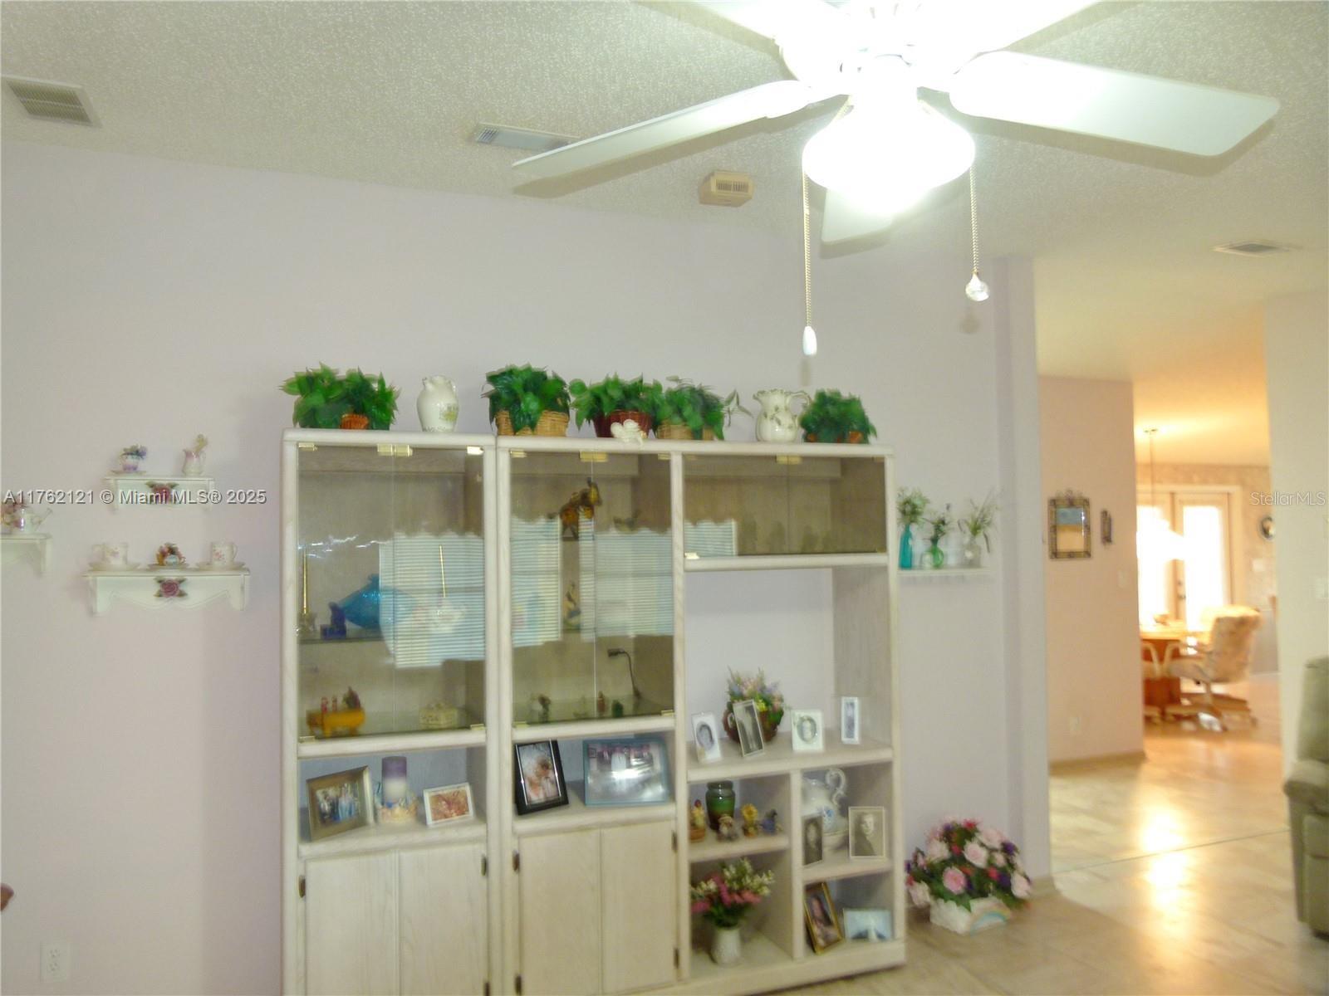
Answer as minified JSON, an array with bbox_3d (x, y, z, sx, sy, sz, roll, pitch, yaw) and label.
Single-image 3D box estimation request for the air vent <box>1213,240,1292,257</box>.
[{"bbox_3d":[2.459,-1.031,4.002,0.285,0.018,0.160,0,1,-22],"label":"air vent"}]

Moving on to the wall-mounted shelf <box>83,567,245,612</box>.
[{"bbox_3d":[-1.515,0.283,2.943,0.444,0.137,0.130,0,-3,-22],"label":"wall-mounted shelf"}]

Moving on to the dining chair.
[{"bbox_3d":[4.511,1.353,7.934,0.570,0.940,0.620,0,-2,-18],"label":"dining chair"}]

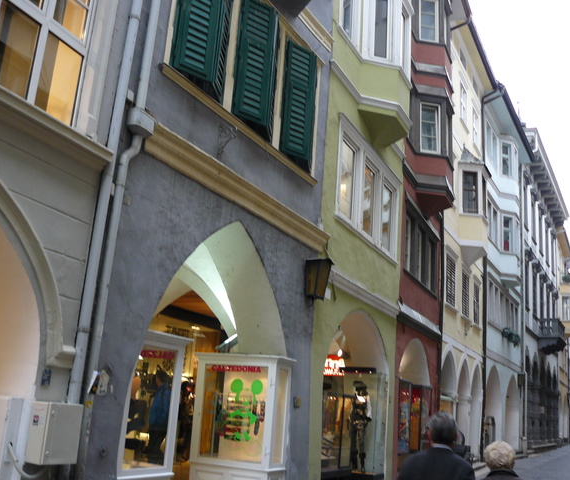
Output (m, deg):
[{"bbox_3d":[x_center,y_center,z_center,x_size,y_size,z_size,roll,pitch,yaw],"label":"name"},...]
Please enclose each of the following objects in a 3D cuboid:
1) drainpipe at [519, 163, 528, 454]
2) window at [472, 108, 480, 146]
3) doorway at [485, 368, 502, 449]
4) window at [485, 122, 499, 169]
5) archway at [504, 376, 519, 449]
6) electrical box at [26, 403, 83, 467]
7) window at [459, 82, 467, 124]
[{"bbox_3d":[10.398,2.657,29.066,0.160,12.880,0.160,-4,-17,28],"label":"drainpipe"},{"bbox_3d":[6.566,-3.877,22.943,0.180,1.250,0.900,-4,-17,27],"label":"window"},{"bbox_3d":[7.495,6.096,23.822,0.500,2.950,2.300,-4,-17,28],"label":"doorway"},{"bbox_3d":[8.260,-3.752,26.651,0.200,1.421,2.343,-4,-17,28],"label":"window"},{"bbox_3d":[9.226,7.062,26.913,0.500,2.950,2.300,-4,-17,28],"label":"archway"},{"bbox_3d":[-1.851,1.561,5.365,0.200,0.480,0.360,-3,-17,25],"label":"electrical box"},{"bbox_3d":[5.916,-4.515,22.194,0.200,1.195,1.121,-4,-17,27],"label":"window"}]

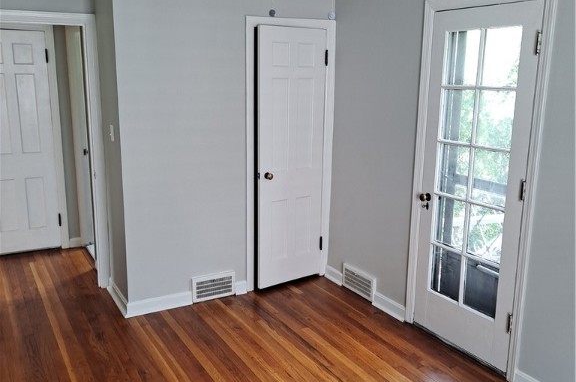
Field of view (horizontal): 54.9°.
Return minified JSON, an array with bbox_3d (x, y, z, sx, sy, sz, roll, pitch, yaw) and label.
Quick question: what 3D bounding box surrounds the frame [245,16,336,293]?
[{"bbox_3d":[0.000,-0.266,4.385,0.752,2.097,0.090,-6,14,-29],"label":"frame"}]

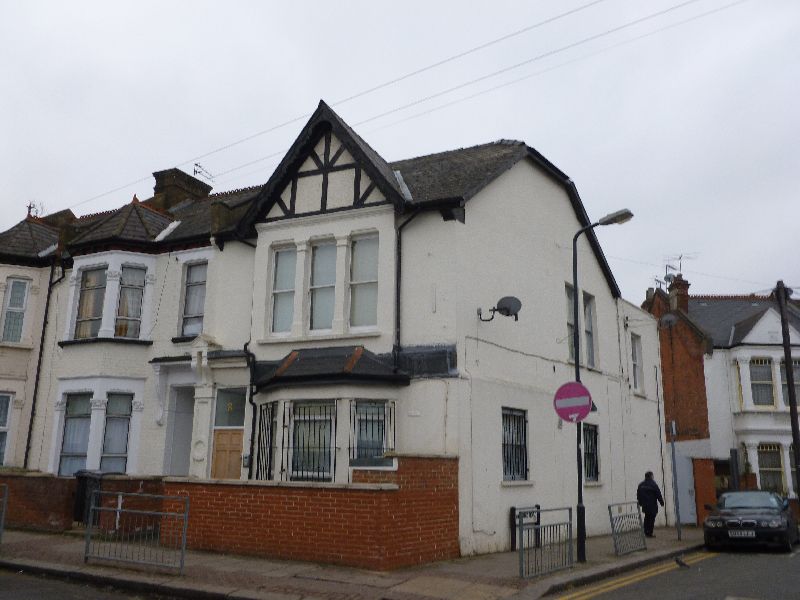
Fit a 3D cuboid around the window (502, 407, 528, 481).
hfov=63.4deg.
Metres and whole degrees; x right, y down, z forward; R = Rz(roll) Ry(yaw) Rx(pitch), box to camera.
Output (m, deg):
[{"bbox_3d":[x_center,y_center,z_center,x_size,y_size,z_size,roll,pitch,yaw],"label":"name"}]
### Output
[{"bbox_3d":[2.464,3.075,13.785,0.200,1.480,1.130,-9,-17,35],"label":"window"}]

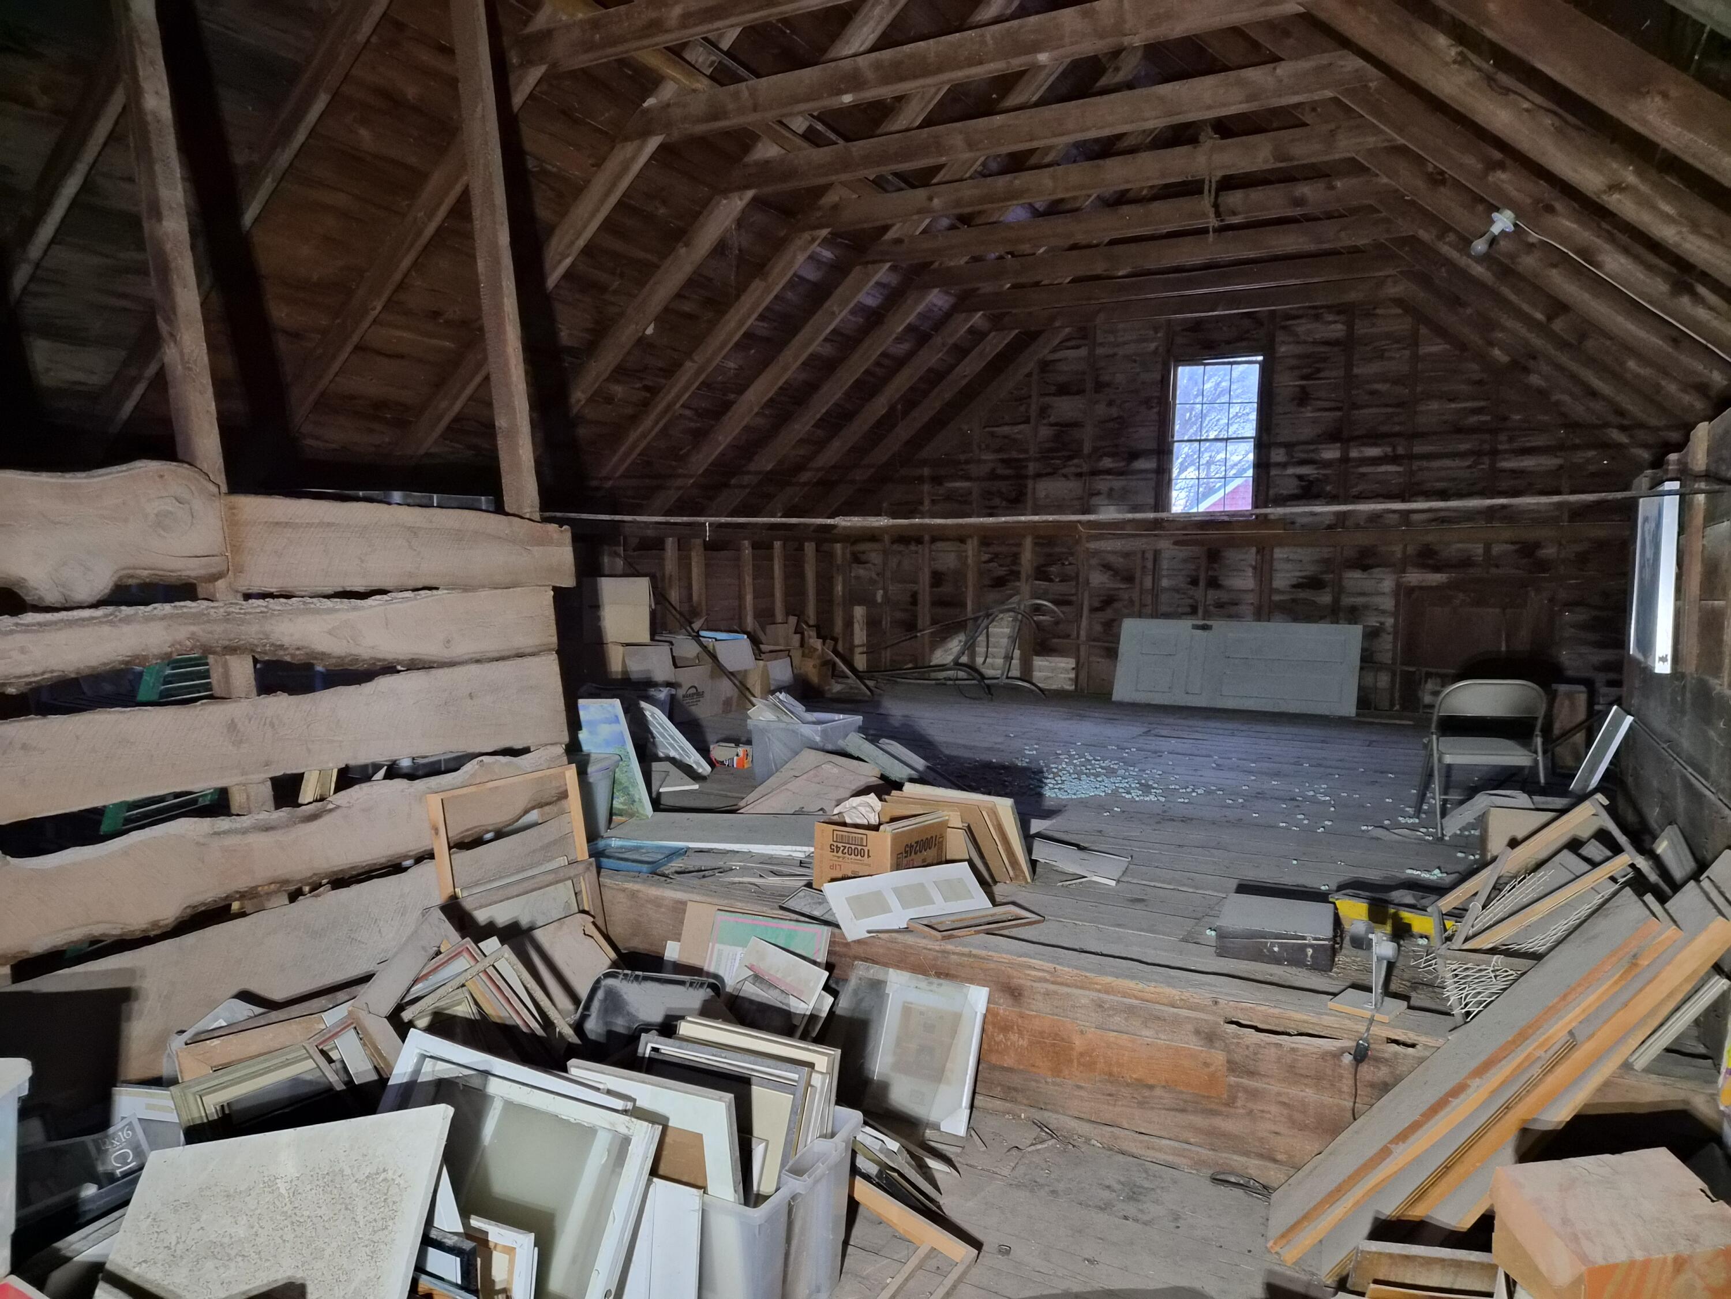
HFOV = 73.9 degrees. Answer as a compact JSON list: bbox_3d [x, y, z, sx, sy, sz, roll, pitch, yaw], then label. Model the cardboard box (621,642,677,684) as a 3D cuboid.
[{"bbox_3d":[-1.815,0.082,8.700,0.388,0.275,0.510,3,4,29],"label":"cardboard box"}]

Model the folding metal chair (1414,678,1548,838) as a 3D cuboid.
[{"bbox_3d":[2.950,0.505,5.513,0.461,0.730,0.487,2,4,7],"label":"folding metal chair"}]

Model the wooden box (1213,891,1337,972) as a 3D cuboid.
[{"bbox_3d":[1.326,0.901,3.703,0.333,0.102,0.406,3,4,22],"label":"wooden box"}]

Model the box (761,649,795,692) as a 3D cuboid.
[{"bbox_3d":[-0.957,0.291,10.279,0.388,0.398,0.500,3,4,29],"label":"box"}]

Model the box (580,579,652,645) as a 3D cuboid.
[{"bbox_3d":[-1.845,-0.296,8.495,0.490,0.469,0.408,0,4,-14],"label":"box"}]

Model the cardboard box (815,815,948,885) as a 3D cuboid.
[{"bbox_3d":[0.065,0.765,4.376,0.342,0.243,0.399,4,4,35],"label":"cardboard box"}]

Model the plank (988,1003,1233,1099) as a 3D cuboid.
[{"bbox_3d":[0.682,1.188,3.386,0.734,0.153,0.031,3,4,29],"label":"plank"}]

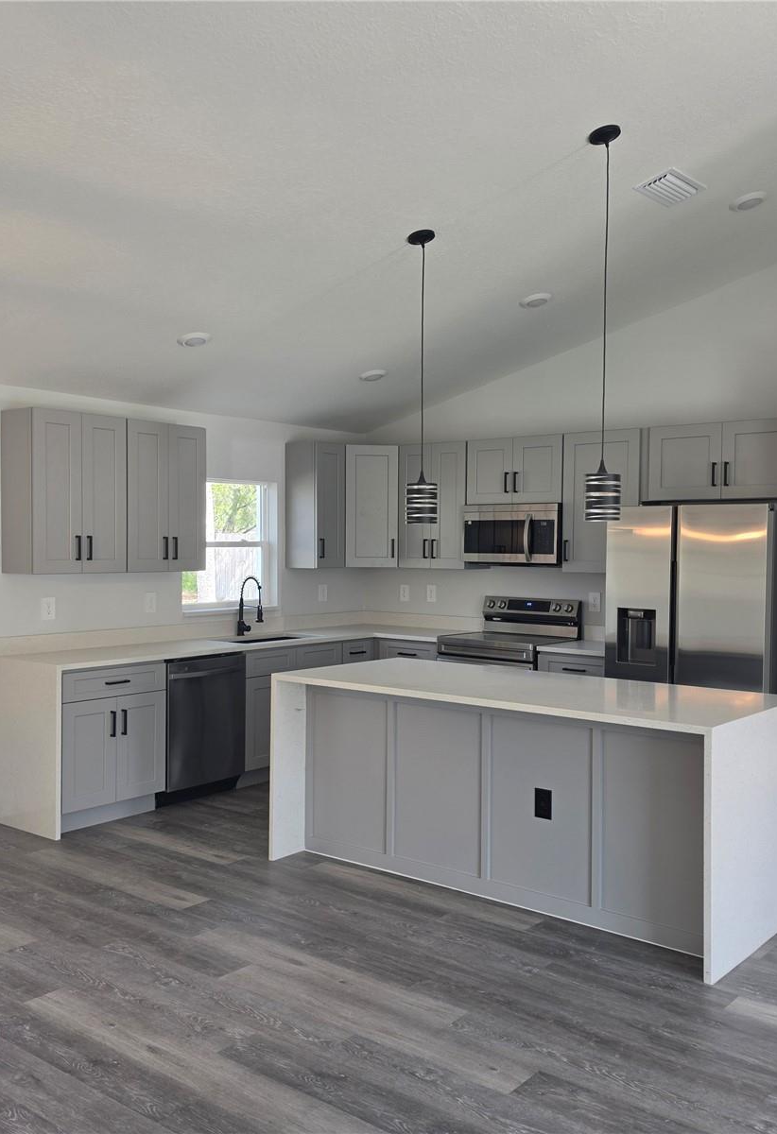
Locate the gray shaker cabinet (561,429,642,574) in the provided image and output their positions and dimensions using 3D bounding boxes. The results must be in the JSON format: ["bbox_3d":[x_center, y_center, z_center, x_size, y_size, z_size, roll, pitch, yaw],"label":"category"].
[{"bbox_3d":[1.459,-0.418,6.560,0.555,0.912,0.325,1,2,39],"label":"gray shaker cabinet"}]

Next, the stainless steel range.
[{"bbox_3d":[0.815,0.818,6.833,0.760,1.188,0.665,1,1,40],"label":"stainless steel range"}]

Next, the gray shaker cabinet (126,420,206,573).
[{"bbox_3d":[-1.470,-0.425,6.279,0.330,0.909,0.607,1,1,40],"label":"gray shaker cabinet"}]

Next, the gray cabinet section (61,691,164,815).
[{"bbox_3d":[-1.692,0.999,5.674,0.520,0.585,0.677,1,1,39],"label":"gray cabinet section"}]

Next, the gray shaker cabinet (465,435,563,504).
[{"bbox_3d":[0.948,-0.658,6.973,0.767,0.455,0.325,1,2,39],"label":"gray shaker cabinet"}]

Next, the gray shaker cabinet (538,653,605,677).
[{"bbox_3d":[1.355,0.984,6.474,0.540,0.876,0.625,1,2,39],"label":"gray shaker cabinet"}]

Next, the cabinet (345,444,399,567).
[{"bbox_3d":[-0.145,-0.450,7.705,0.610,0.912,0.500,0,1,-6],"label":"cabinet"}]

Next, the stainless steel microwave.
[{"bbox_3d":[0.924,-0.214,6.917,0.758,0.418,0.405,1,1,40],"label":"stainless steel microwave"}]

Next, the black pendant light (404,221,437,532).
[{"bbox_3d":[0.162,-0.903,4.838,0.148,1.395,0.148,0,1,0],"label":"black pendant light"}]

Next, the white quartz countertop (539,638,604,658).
[{"bbox_3d":[1.354,0.525,6.417,0.587,0.032,0.640,1,1,40],"label":"white quartz countertop"}]

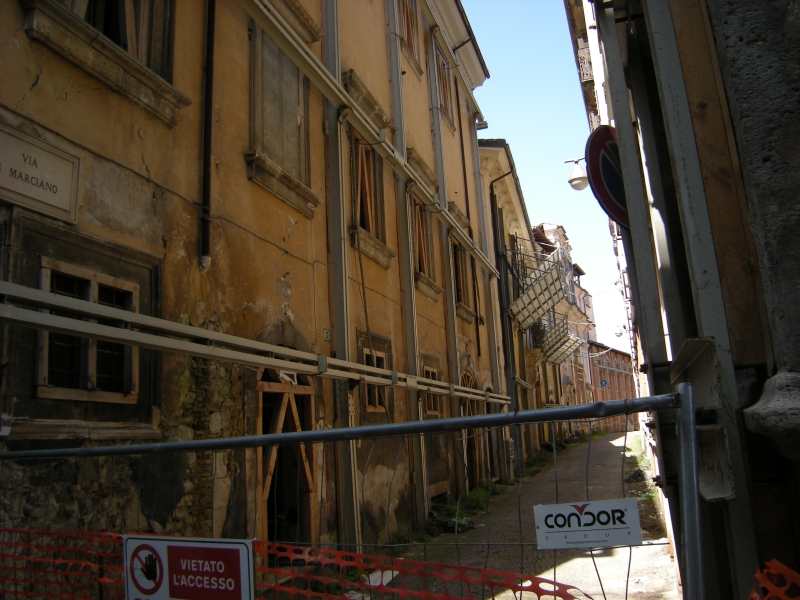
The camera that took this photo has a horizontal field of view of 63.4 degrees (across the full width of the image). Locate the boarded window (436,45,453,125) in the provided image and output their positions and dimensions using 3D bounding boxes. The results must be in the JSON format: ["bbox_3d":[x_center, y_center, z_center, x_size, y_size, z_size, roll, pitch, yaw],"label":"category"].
[{"bbox_3d":[1.379,-6.822,20.435,0.250,2.100,1.470,-8,-14,18],"label":"boarded window"}]

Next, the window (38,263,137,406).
[{"bbox_3d":[-2.626,0.305,5.485,0.200,1.105,1.084,-8,-14,18],"label":"window"}]

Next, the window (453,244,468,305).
[{"bbox_3d":[1.693,-0.836,18.908,0.250,2.121,1.638,-8,-14,18],"label":"window"}]

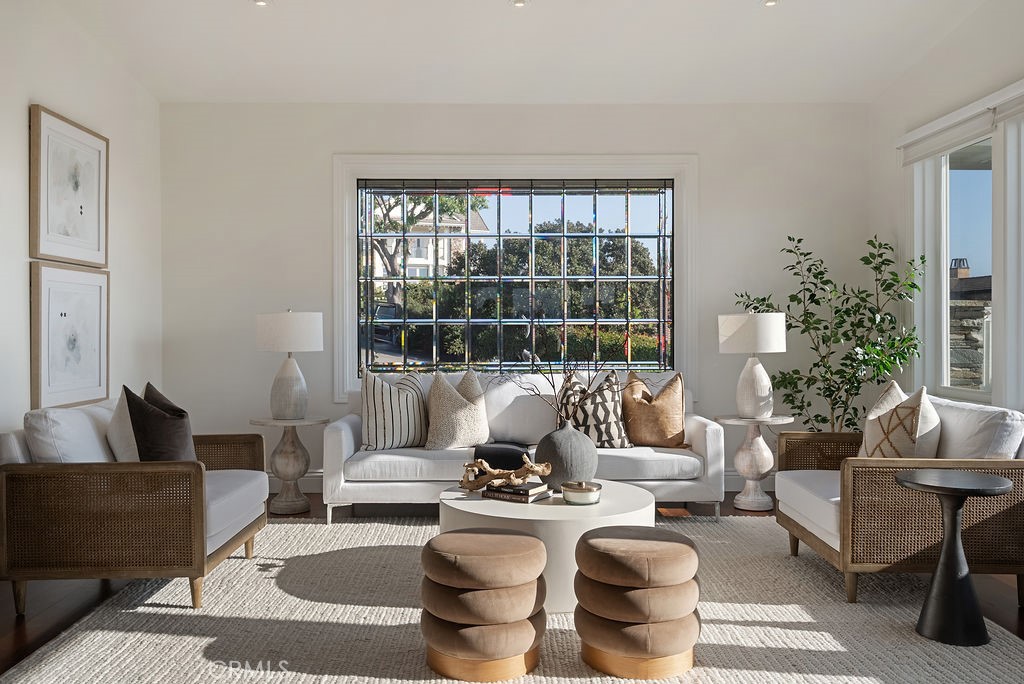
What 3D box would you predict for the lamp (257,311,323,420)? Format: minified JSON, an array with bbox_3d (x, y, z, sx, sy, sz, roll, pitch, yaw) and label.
[{"bbox_3d":[-1.472,0.148,5.472,0.442,0.720,0.442,0,0,-1],"label":"lamp"}]

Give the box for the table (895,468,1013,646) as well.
[{"bbox_3d":[1.675,0.812,3.139,0.393,0.595,0.393,0,0,-1],"label":"table"}]

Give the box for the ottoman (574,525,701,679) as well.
[{"bbox_3d":[0.441,0.897,2.906,0.440,0.426,0.440,0,0,-1],"label":"ottoman"}]

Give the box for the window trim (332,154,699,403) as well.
[{"bbox_3d":[0.030,-0.468,6.100,2.685,1.824,0.100,0,0,0],"label":"window trim"}]

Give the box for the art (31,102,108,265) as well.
[{"bbox_3d":[-2.565,-0.866,4.824,0.050,0.820,0.750,0,0,0],"label":"art"}]

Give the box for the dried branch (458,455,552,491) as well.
[{"bbox_3d":[-0.031,0.624,3.942,0.450,0.170,0.210,0,0,0],"label":"dried branch"}]

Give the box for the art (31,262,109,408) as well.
[{"bbox_3d":[-2.547,-0.041,4.795,0.047,0.801,0.766,0,0,-1],"label":"art"}]

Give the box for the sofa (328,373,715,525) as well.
[{"bbox_3d":[0.071,0.660,5.478,2.442,0.899,0.955,0,0,-1],"label":"sofa"}]

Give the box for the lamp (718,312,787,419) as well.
[{"bbox_3d":[1.622,0.145,5.566,0.458,0.708,0.458,0,0,0],"label":"lamp"}]

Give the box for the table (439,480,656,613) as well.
[{"bbox_3d":[0.165,0.920,3.882,1.003,0.380,1.003,0,0,-1],"label":"table"}]

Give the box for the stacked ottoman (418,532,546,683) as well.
[{"bbox_3d":[-0.099,0.907,2.909,0.440,0.425,0.440,0,0,0],"label":"stacked ottoman"}]

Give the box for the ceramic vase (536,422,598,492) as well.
[{"bbox_3d":[0.272,0.558,4.046,0.309,0.345,0.309,0,0,-1],"label":"ceramic vase"}]

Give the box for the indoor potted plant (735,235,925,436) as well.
[{"bbox_3d":[2.050,0.207,5.398,1.070,1.820,0.920,0,0,0],"label":"indoor potted plant"}]

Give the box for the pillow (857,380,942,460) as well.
[{"bbox_3d":[1.848,0.445,3.954,0.200,0.480,0.470,10,0,3],"label":"pillow"}]

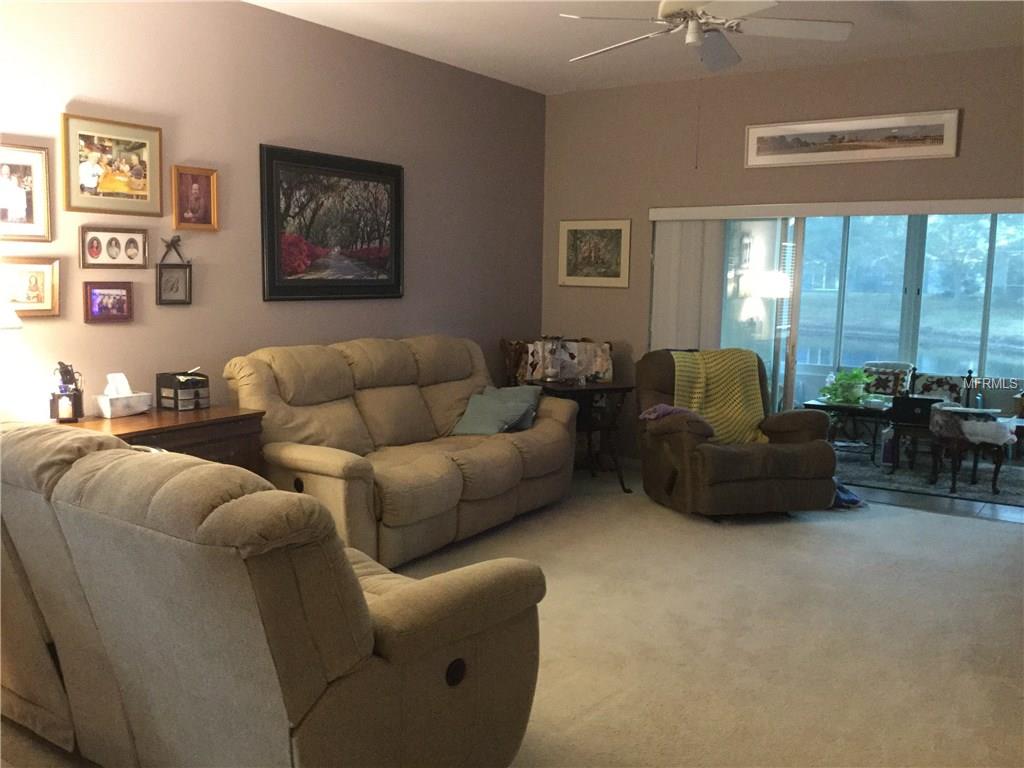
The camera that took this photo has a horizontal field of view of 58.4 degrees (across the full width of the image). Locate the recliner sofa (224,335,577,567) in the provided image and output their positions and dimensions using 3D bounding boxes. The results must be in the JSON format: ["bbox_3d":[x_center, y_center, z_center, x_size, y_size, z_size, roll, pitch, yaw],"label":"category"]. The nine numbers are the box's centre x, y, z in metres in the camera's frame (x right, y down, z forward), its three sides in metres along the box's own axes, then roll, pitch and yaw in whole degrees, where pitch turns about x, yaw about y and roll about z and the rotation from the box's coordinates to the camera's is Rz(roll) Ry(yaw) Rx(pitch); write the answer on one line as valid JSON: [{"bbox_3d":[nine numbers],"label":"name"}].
[{"bbox_3d":[-0.563,0.310,5.539,0.960,1.090,2.140,6,9,34],"label":"recliner sofa"}]

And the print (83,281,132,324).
[{"bbox_3d":[-1.944,-0.392,4.428,0.025,0.193,0.238,6,9,34],"label":"print"}]

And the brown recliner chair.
[{"bbox_3d":[1.547,0.300,6.394,1.020,1.020,0.960,-1,8,-18],"label":"brown recliner chair"}]

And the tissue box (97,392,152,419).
[{"bbox_3d":[-1.894,0.098,4.479,0.115,0.100,0.250,4,8,24],"label":"tissue box"}]

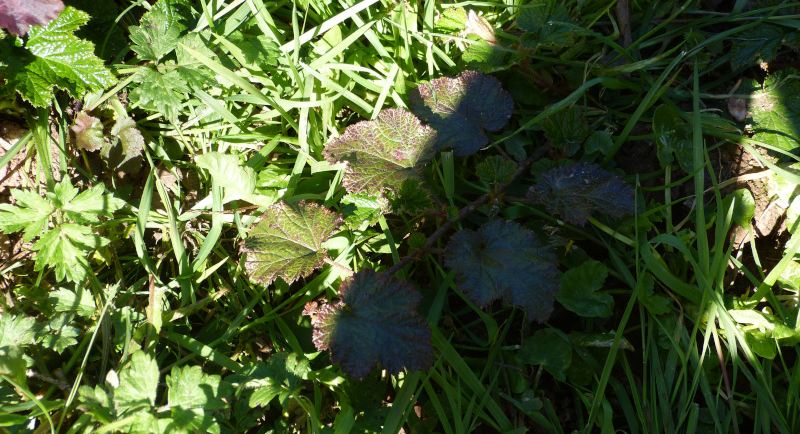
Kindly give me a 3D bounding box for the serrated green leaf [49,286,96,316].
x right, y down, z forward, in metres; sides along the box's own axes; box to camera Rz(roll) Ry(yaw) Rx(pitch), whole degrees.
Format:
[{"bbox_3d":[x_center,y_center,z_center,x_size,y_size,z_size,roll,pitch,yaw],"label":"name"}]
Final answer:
[{"bbox_3d":[-0.192,0.049,0.852,0.027,0.005,0.021,-6,57,-4],"label":"serrated green leaf"}]

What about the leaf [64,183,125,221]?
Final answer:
[{"bbox_3d":[-0.206,-0.010,0.979,0.042,0.009,0.029,-2,65,-1],"label":"leaf"}]

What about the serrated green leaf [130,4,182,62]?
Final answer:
[{"bbox_3d":[-0.176,-0.132,1.047,0.036,0.010,0.048,-8,65,-4],"label":"serrated green leaf"}]

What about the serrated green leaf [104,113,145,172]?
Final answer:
[{"bbox_3d":[-0.191,-0.049,1.015,0.044,0.012,0.033,39,71,16],"label":"serrated green leaf"}]

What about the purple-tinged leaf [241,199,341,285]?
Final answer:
[{"bbox_3d":[-0.071,0.017,0.940,0.062,0.014,0.061,5,65,2],"label":"purple-tinged leaf"}]

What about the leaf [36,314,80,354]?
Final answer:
[{"bbox_3d":[-0.222,0.075,0.945,0.029,0.008,0.028,5,65,0],"label":"leaf"}]

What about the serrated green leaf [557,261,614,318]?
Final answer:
[{"bbox_3d":[0.124,0.048,0.972,0.040,0.010,0.041,-8,65,-2],"label":"serrated green leaf"}]

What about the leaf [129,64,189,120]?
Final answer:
[{"bbox_3d":[-0.154,-0.080,0.926,0.034,0.007,0.039,-12,64,-6],"label":"leaf"}]

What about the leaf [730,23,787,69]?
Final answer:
[{"bbox_3d":[0.232,-0.111,0.944,0.034,0.007,0.030,-20,65,-10],"label":"leaf"}]

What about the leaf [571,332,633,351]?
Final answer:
[{"bbox_3d":[0.116,0.072,0.839,0.035,0.007,0.014,7,53,5],"label":"leaf"}]

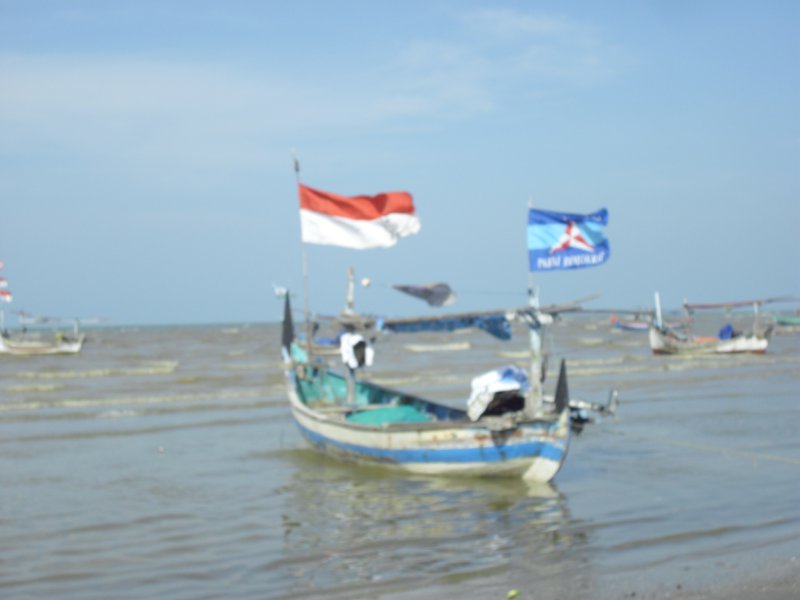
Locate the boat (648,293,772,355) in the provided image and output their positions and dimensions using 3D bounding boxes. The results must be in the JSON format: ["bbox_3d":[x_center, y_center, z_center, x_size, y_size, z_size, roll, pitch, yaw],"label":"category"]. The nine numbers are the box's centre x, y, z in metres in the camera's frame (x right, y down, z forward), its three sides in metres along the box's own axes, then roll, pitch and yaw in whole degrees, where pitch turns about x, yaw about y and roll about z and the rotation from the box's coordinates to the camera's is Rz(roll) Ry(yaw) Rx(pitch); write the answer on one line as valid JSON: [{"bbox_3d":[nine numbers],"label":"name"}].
[{"bbox_3d":[12.350,0.960,60.000,5.600,2.550,1.500,-2,-1,38],"label":"boat"}]

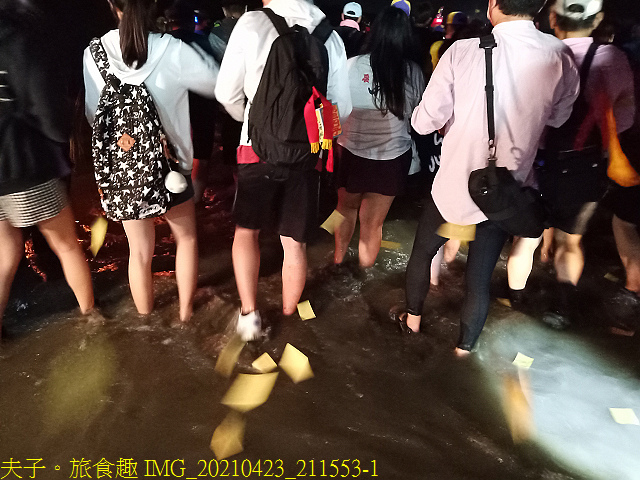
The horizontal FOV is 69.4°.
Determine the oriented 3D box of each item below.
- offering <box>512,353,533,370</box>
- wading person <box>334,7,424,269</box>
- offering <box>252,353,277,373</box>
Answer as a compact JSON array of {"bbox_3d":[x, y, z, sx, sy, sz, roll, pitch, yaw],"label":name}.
[{"bbox_3d":[0.906,0.539,2.053,0.075,0.010,0.093,18,29,32],"label":"offering"},{"bbox_3d":[0.321,-0.408,2.590,0.470,1.600,0.340,4,25,5],"label":"wading person"},{"bbox_3d":[-0.235,0.537,1.991,0.092,0.010,0.085,23,32,39],"label":"offering"}]

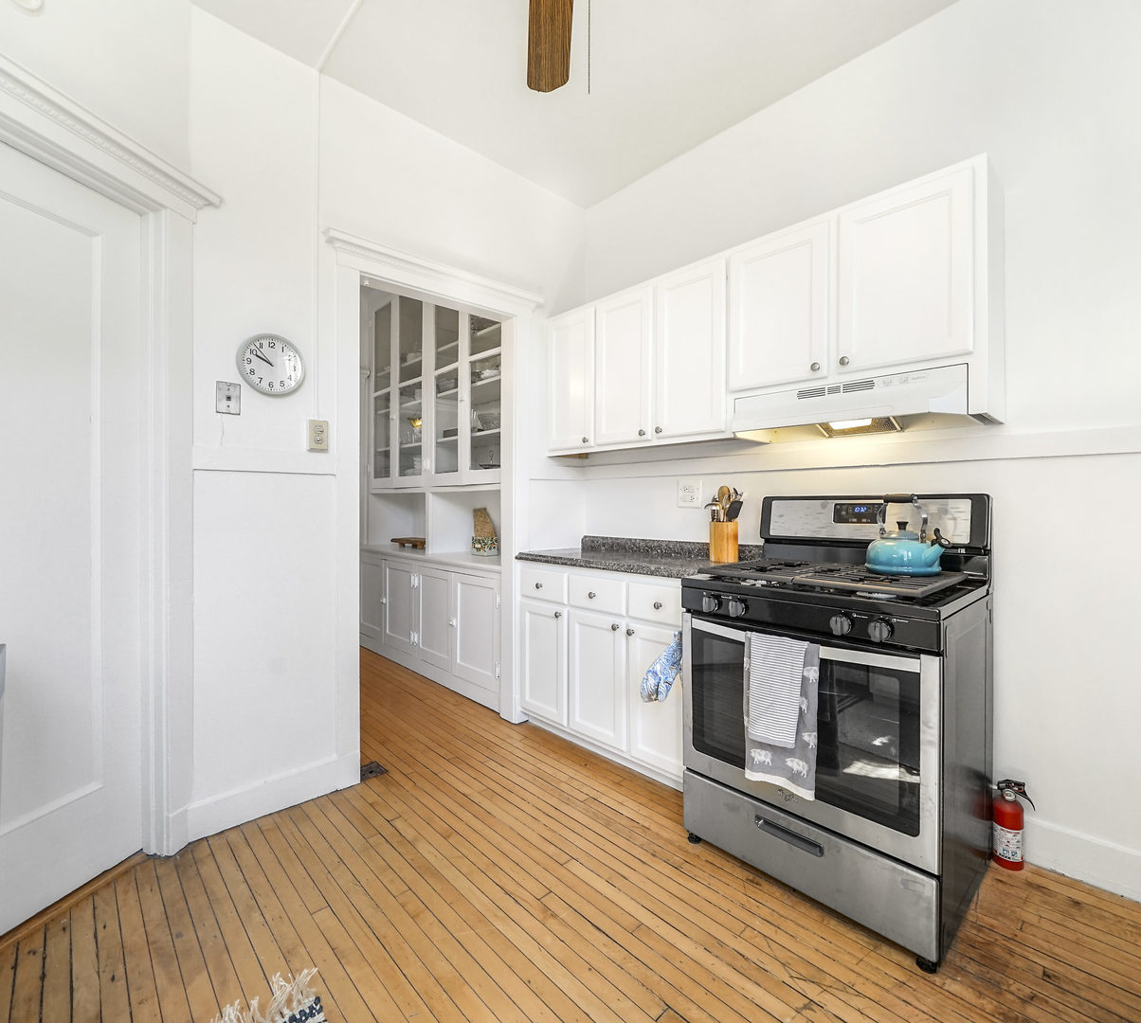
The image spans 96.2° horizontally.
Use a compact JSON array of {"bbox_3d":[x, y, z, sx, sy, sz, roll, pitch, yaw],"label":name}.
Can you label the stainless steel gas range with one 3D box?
[{"bbox_3d":[0.868,0.548,1.720,0.685,1.202,0.757,-2,2,-43],"label":"stainless steel gas range"}]

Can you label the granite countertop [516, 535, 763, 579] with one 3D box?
[{"bbox_3d":[0.301,0.209,2.497,0.515,0.112,1.110,-2,2,-45],"label":"granite countertop"}]

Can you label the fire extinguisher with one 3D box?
[{"bbox_3d":[1.429,1.010,1.655,0.082,0.275,0.125,-2,2,-45],"label":"fire extinguisher"}]

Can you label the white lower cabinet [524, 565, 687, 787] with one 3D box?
[{"bbox_3d":[0.307,0.691,2.522,0.490,0.860,1.095,-2,2,-45],"label":"white lower cabinet"}]

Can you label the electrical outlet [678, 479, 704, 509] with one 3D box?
[{"bbox_3d":[0.594,-0.088,2.552,0.010,0.134,0.130,-2,2,-45],"label":"electrical outlet"}]

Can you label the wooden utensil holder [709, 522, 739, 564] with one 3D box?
[{"bbox_3d":[0.683,0.137,2.264,0.120,0.178,0.120,-2,2,-45],"label":"wooden utensil holder"}]

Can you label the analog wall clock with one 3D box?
[{"bbox_3d":[-1.126,-0.554,1.932,0.228,0.226,0.040,-2,2,-42],"label":"analog wall clock"}]

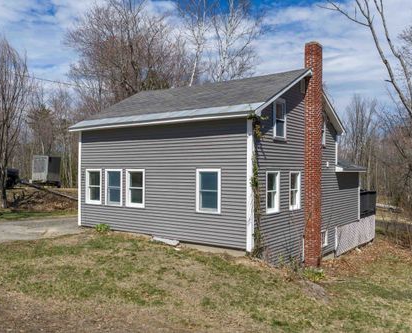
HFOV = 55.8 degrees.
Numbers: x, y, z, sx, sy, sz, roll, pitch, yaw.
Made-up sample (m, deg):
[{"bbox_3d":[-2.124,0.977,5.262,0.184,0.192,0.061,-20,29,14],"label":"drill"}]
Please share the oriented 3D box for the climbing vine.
[{"bbox_3d":[1.446,0.513,10.642,0.300,3.956,0.520,0,-1,37],"label":"climbing vine"}]

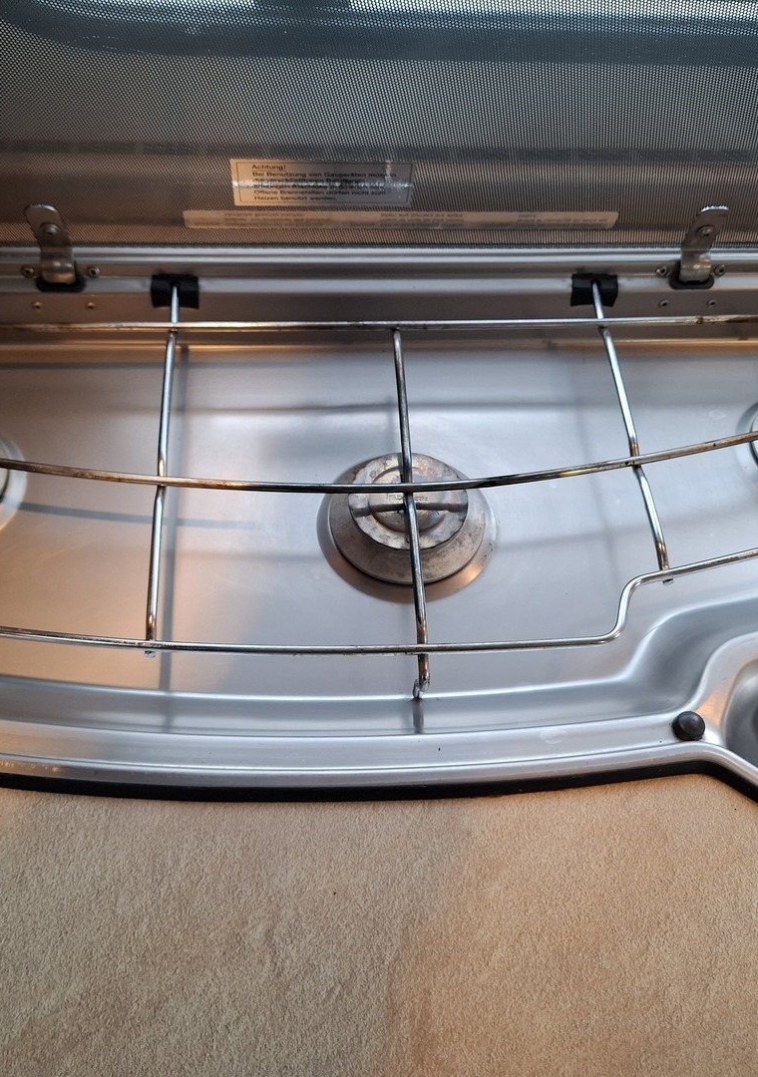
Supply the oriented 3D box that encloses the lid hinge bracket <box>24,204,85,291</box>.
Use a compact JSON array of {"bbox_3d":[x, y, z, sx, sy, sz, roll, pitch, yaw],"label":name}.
[{"bbox_3d":[-0.199,-0.178,0.589,0.028,0.041,0.028,-1,57,-4],"label":"lid hinge bracket"}]

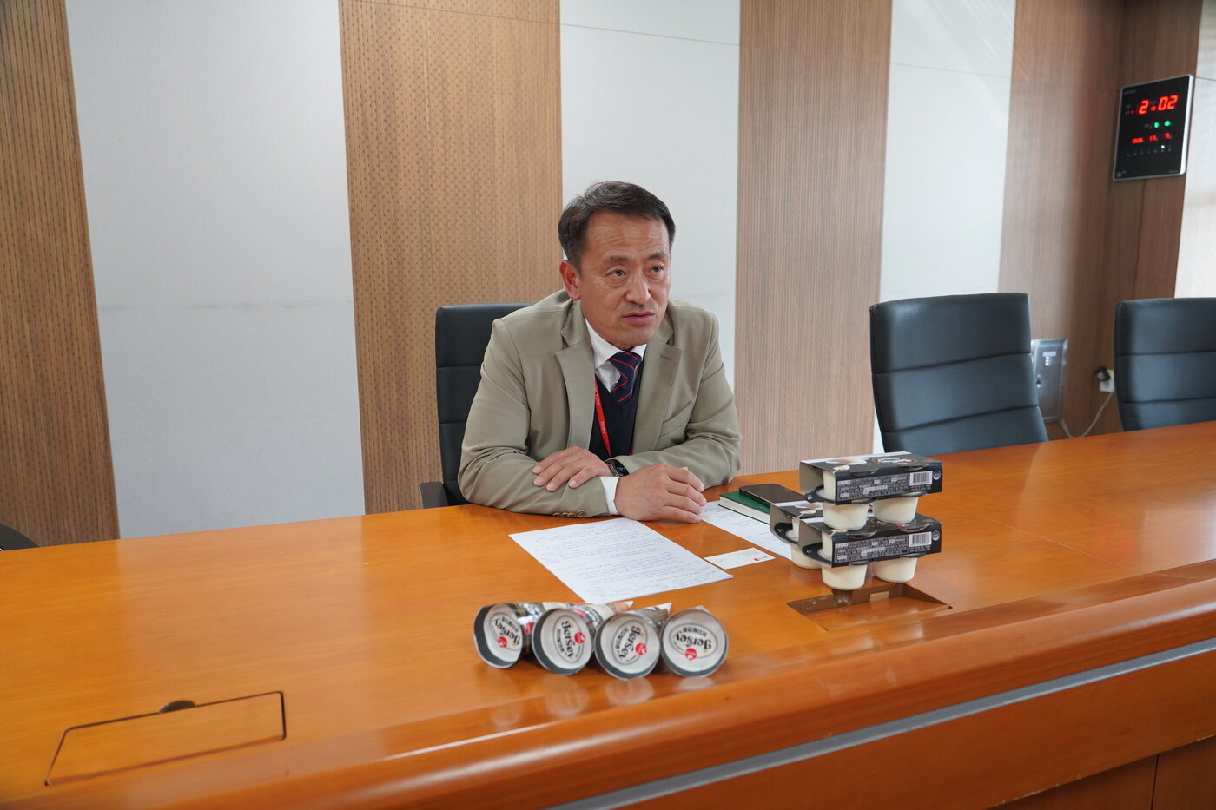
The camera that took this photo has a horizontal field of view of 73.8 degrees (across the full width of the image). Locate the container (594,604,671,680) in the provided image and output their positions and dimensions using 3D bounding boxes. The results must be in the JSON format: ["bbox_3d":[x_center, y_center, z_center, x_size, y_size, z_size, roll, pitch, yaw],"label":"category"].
[{"bbox_3d":[0.046,0.240,0.880,0.066,0.066,0.166,3,0,18],"label":"container"}]

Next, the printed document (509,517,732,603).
[{"bbox_3d":[0.008,0.215,1.163,0.210,0.003,0.297,-5,10,-26],"label":"printed document"}]

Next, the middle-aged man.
[{"bbox_3d":[-0.004,0.240,1.587,0.550,1.270,0.620,-3,9,-19],"label":"middle-aged man"}]

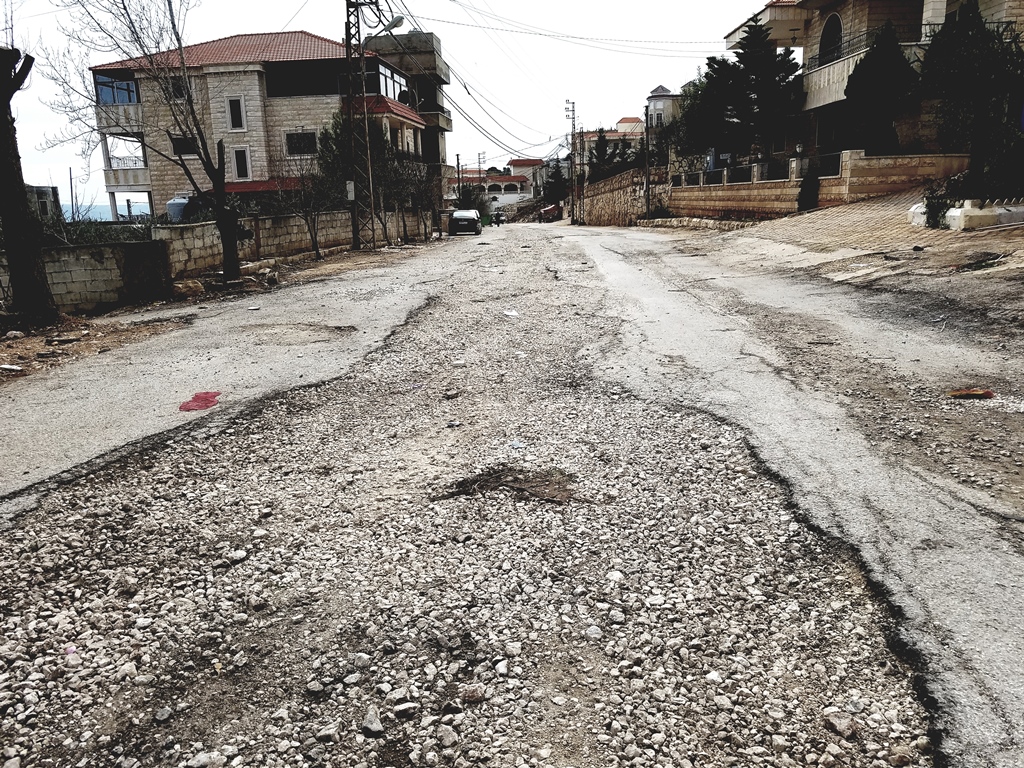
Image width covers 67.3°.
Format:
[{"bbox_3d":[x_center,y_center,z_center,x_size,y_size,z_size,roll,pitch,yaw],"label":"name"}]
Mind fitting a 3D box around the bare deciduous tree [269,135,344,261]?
[{"bbox_3d":[-5.628,-4.972,20.631,2.100,3.285,2.000,-1,13,0],"label":"bare deciduous tree"}]

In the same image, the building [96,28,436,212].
[{"bbox_3d":[-14.136,-14.972,48.595,17.800,12.000,13.500,0,13,4],"label":"building"}]

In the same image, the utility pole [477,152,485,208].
[{"bbox_3d":[-4.384,-27.419,105.063,0.900,8.330,0.450,-1,13,0],"label":"utility pole"}]

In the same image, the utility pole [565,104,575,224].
[{"bbox_3d":[5.045,-18.857,65.864,0.800,10.097,0.500,-1,13,0],"label":"utility pole"}]

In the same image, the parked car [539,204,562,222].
[{"bbox_3d":[3.342,-14.960,67.686,1.720,1.470,4.200,3,13,14],"label":"parked car"}]

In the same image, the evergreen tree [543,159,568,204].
[{"bbox_3d":[4.217,-19.242,74.441,2.700,4.968,2.600,-1,13,0],"label":"evergreen tree"}]

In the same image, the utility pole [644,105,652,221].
[{"bbox_3d":[9.580,-15.275,53.140,0.350,7.646,0.350,-1,13,0],"label":"utility pole"}]

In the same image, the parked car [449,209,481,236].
[{"bbox_3d":[-2.845,-10.085,47.925,1.780,1.500,4.300,0,13,1],"label":"parked car"}]

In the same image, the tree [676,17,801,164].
[{"bbox_3d":[10.519,-12.962,35.207,5.500,7.055,5.200,-1,13,0],"label":"tree"}]

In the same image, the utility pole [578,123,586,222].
[{"bbox_3d":[5.918,-17.362,64.104,0.500,7.969,0.450,-1,13,0],"label":"utility pole"}]

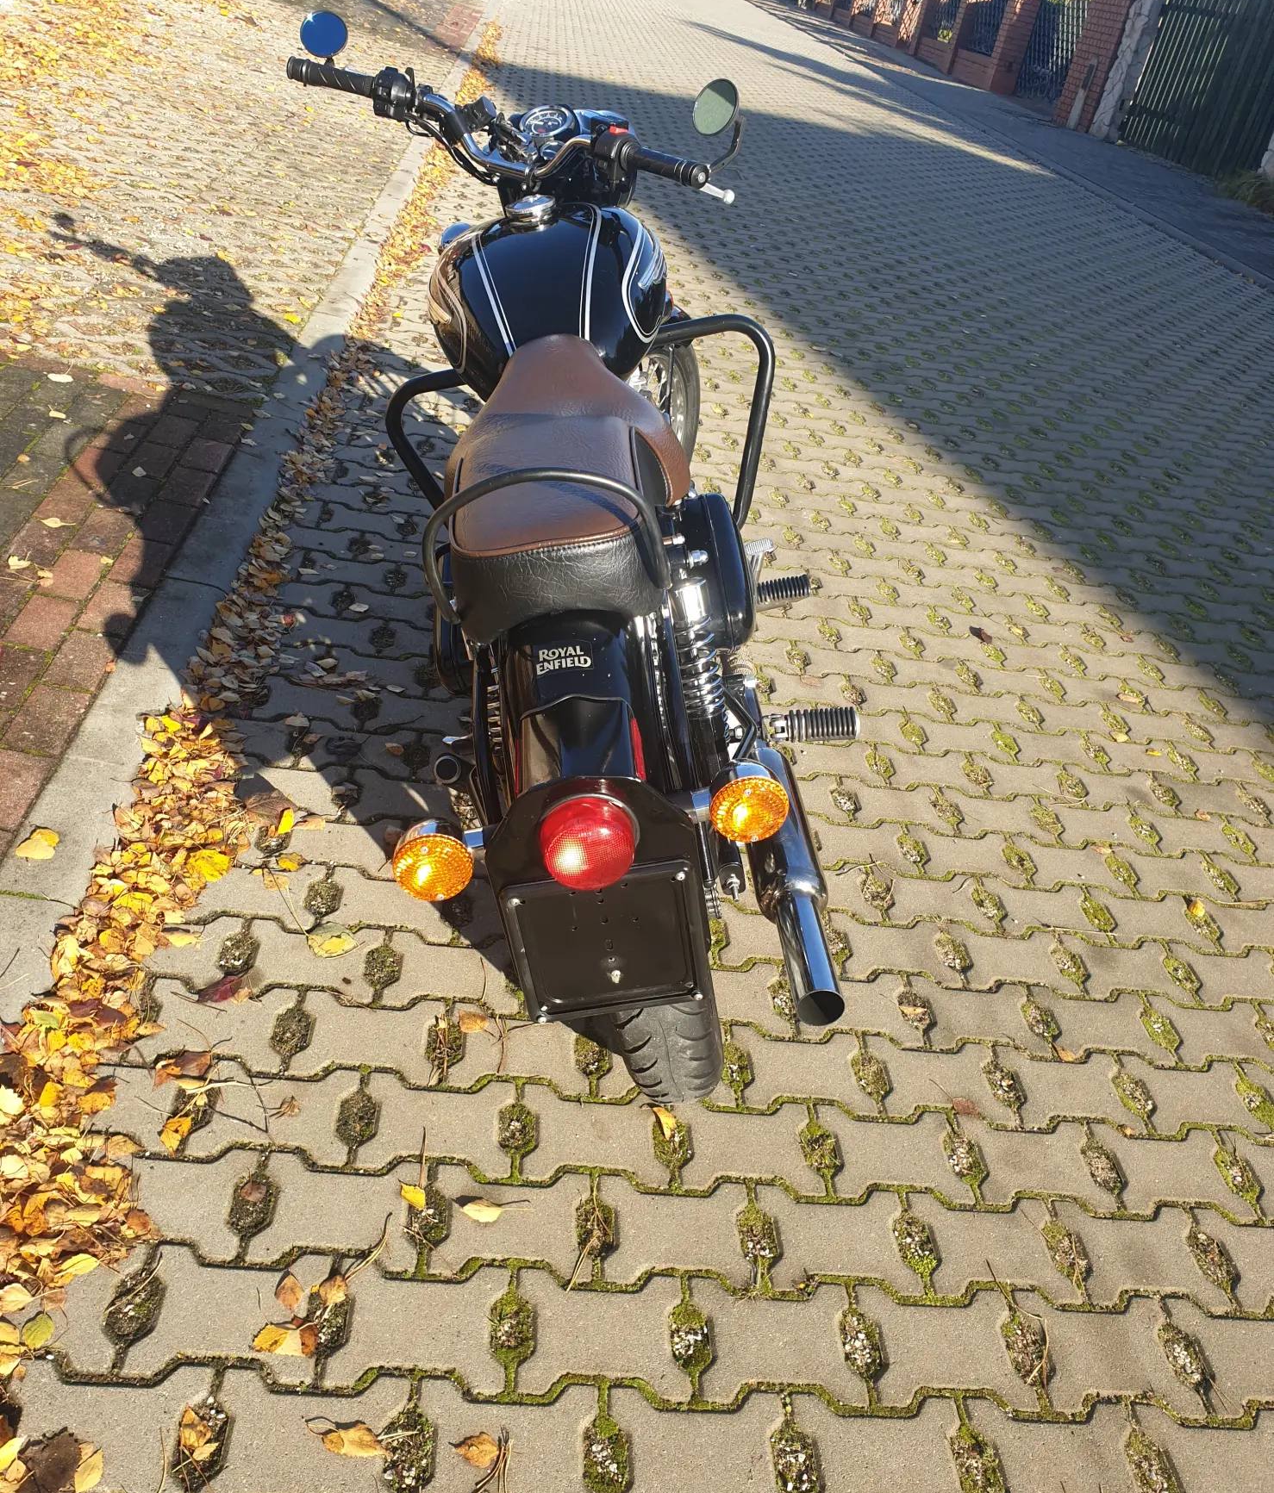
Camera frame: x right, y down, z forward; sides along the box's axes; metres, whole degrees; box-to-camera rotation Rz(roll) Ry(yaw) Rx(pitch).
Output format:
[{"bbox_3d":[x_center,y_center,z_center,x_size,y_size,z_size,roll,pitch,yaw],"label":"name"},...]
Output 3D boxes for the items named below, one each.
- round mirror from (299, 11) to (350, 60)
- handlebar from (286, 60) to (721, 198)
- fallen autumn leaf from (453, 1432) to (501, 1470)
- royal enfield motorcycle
[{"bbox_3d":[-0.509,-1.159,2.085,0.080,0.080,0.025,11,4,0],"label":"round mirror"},{"bbox_3d":[-0.213,-0.948,1.995,0.770,0.125,0.200,23,35,20],"label":"handlebar"},{"bbox_3d":[-0.163,0.715,1.299,0.045,0.012,0.037,7,33,-6],"label":"fallen autumn leaf"},{"bbox_3d":[-0.111,-0.432,2.010,0.845,1.220,2.130,-2,34,-2],"label":"royal enfield motorcycle"}]

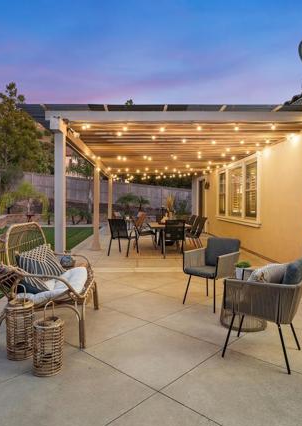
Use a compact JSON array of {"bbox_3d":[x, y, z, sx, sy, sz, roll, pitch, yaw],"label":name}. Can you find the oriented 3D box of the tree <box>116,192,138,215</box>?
[{"bbox_3d":[-1.250,-0.393,16.497,1.200,1.300,1.200,0,2,0],"label":"tree"}]

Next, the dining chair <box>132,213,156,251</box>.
[{"bbox_3d":[-0.180,0.562,8.520,0.620,0.930,0.580,0,2,-3],"label":"dining chair"}]

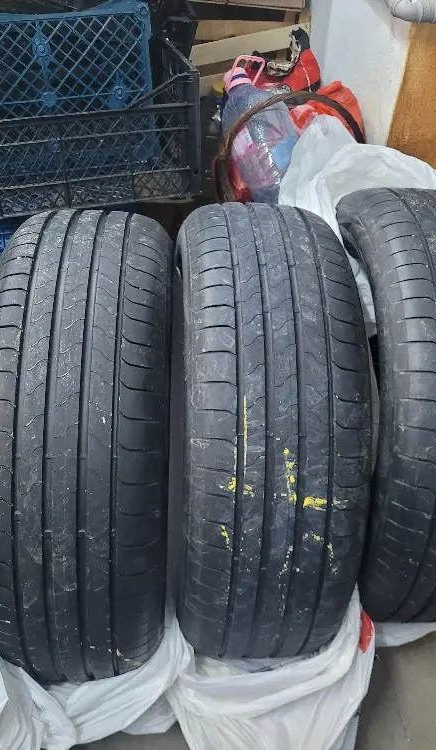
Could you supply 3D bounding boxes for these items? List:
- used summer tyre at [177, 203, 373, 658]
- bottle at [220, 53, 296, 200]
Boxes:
[{"bbox_3d":[0.049,0.082,1.218,0.228,0.697,0.697,1,51,-5],"label":"used summer tyre"},{"bbox_3d":[0.104,-0.521,1.646,0.155,0.345,0.155,-11,49,16],"label":"bottle"}]

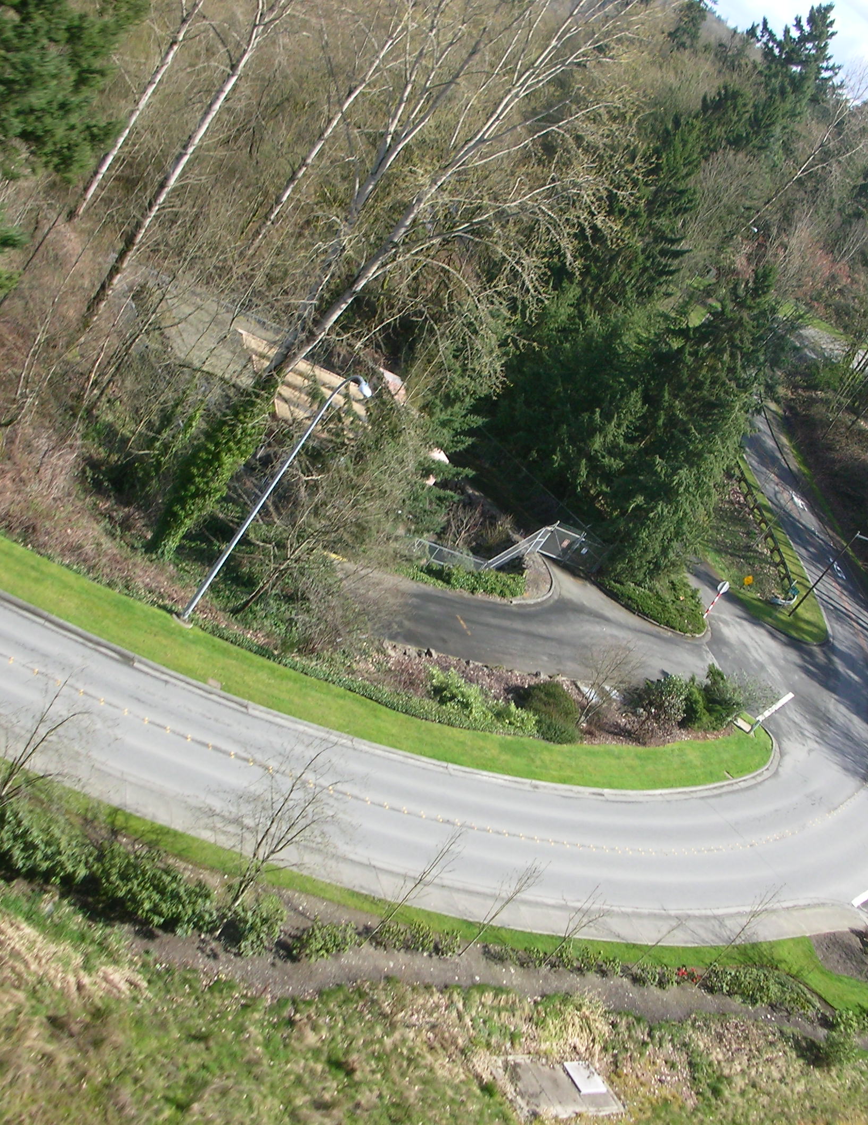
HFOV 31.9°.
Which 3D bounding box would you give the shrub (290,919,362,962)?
[{"bbox_3d":[-3.054,10.716,42.967,1.800,1.150,1.450,22,24,-33],"label":"shrub"}]

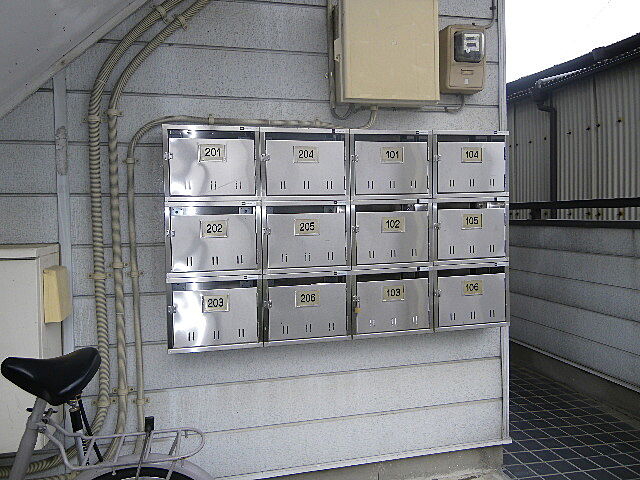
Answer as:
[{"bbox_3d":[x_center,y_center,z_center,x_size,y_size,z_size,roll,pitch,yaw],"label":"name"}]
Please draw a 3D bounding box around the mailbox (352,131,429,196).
[{"bbox_3d":[0.253,-0.283,2.001,0.321,0.252,0.141,-2,2,-14],"label":"mailbox"}]

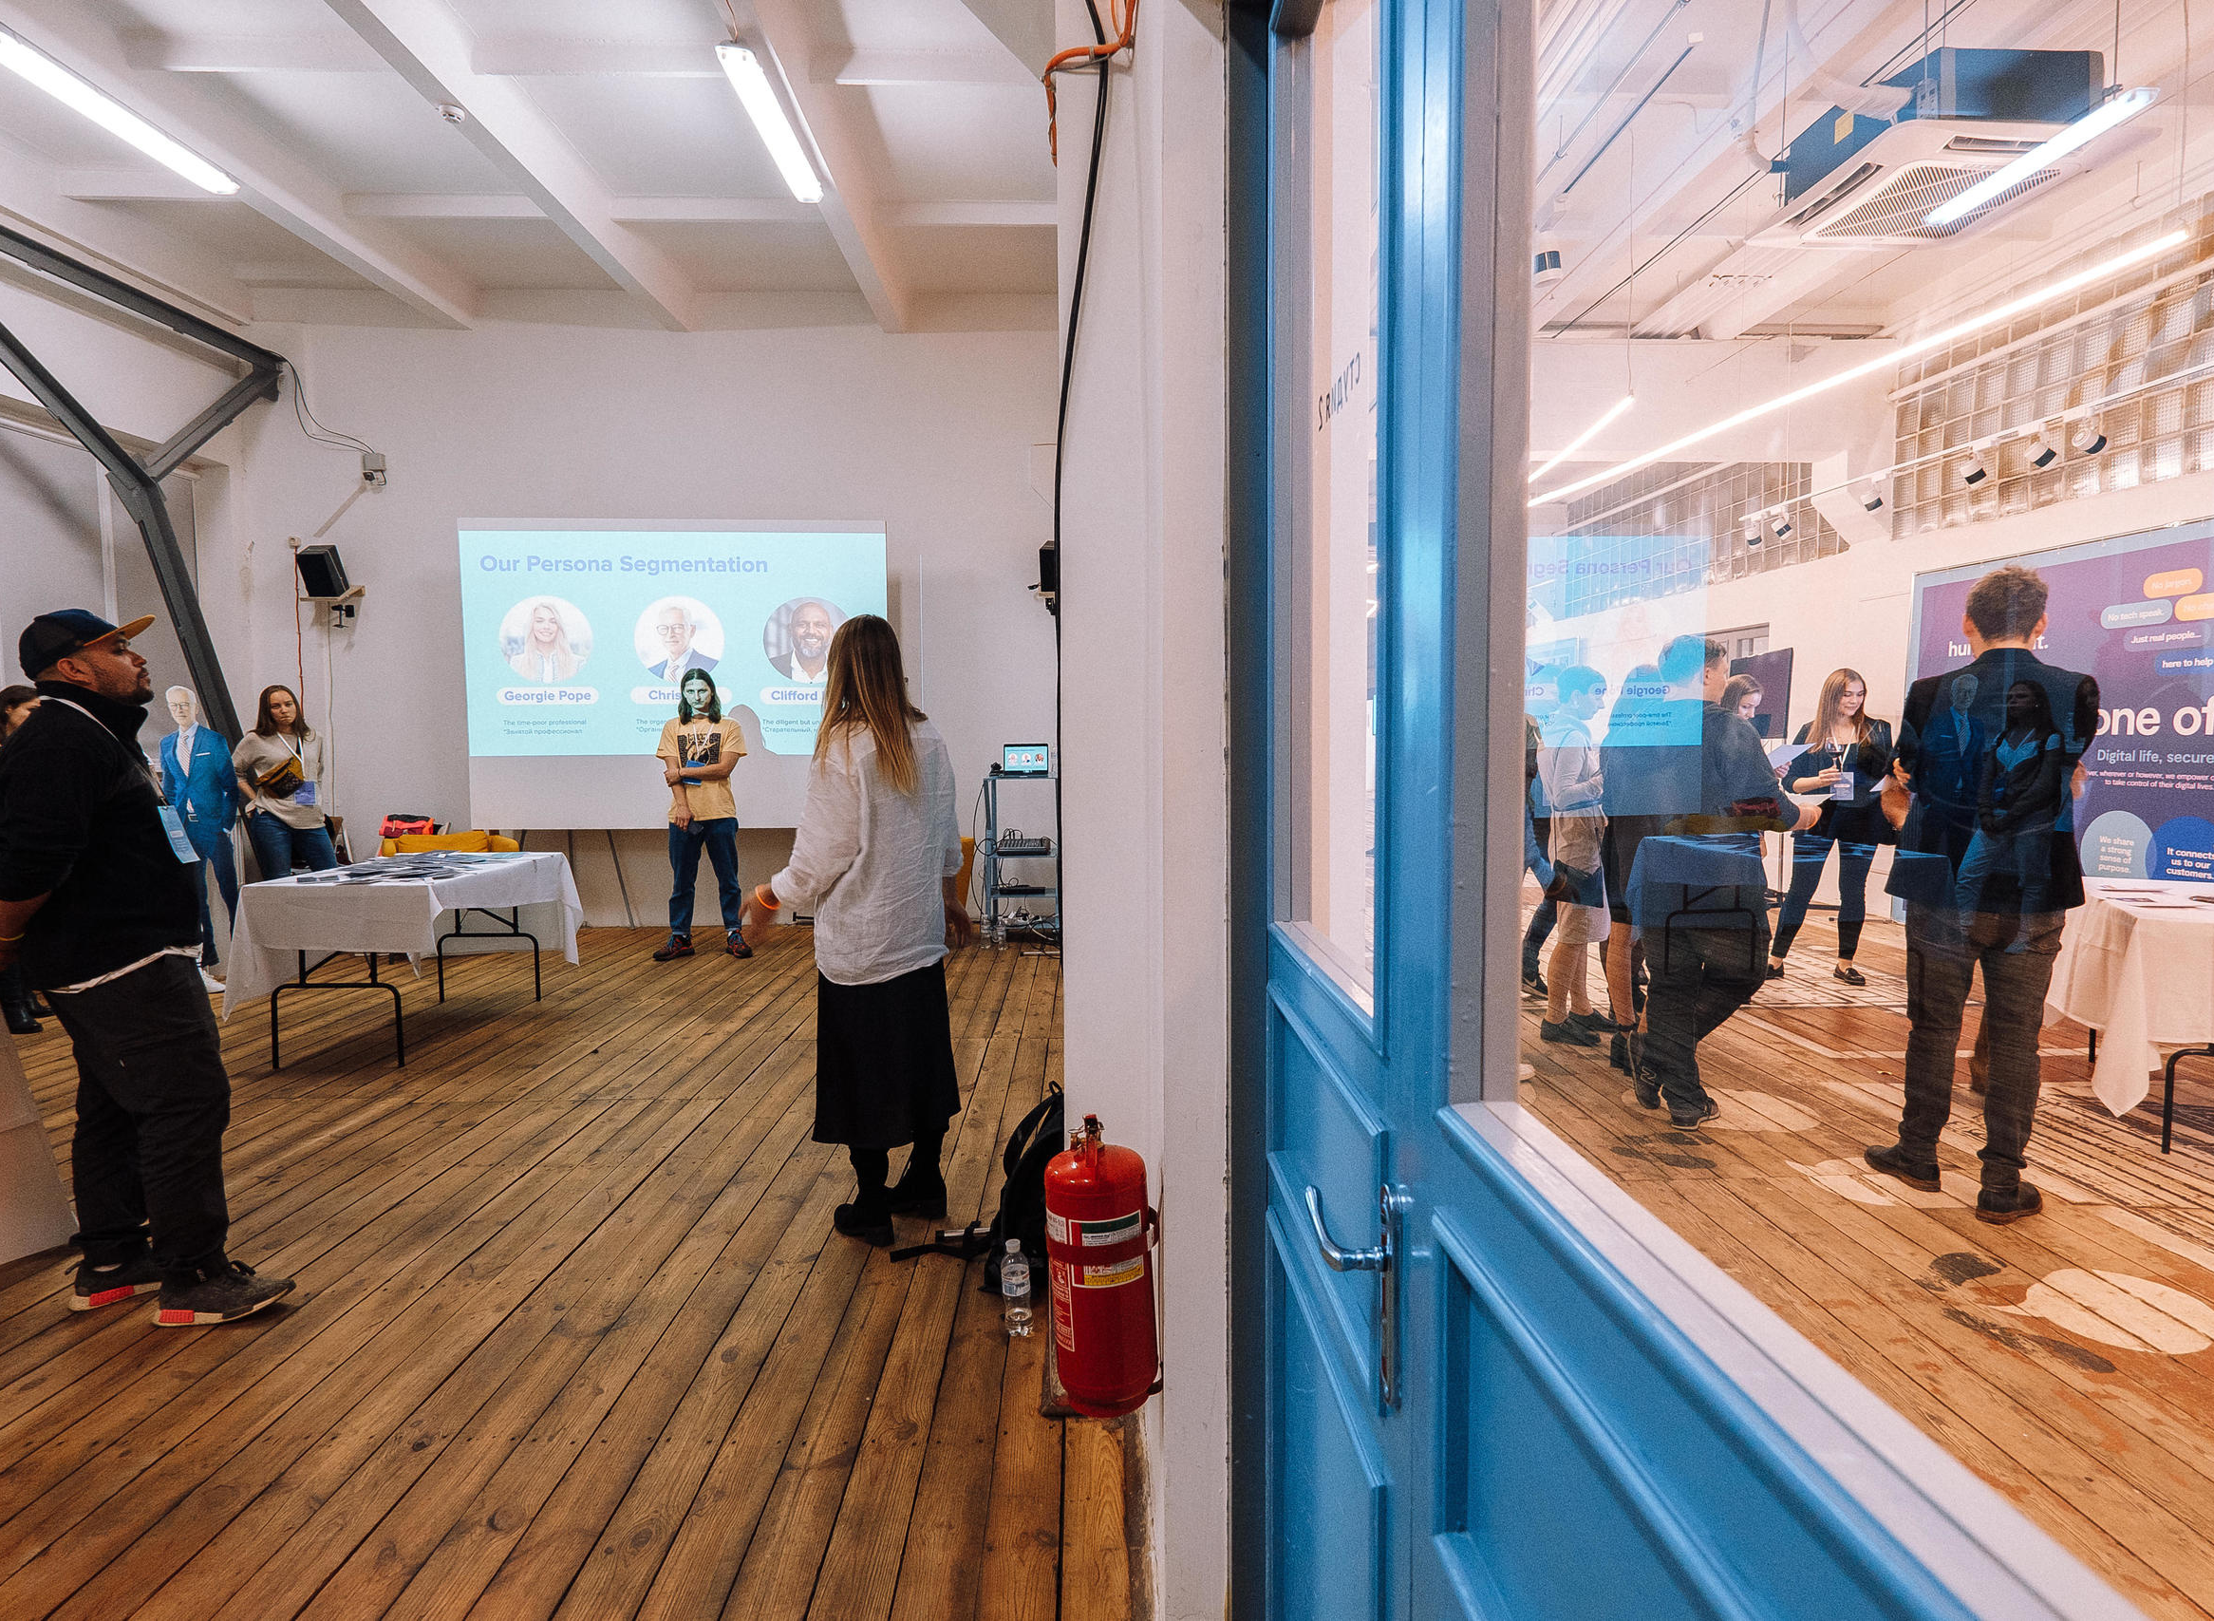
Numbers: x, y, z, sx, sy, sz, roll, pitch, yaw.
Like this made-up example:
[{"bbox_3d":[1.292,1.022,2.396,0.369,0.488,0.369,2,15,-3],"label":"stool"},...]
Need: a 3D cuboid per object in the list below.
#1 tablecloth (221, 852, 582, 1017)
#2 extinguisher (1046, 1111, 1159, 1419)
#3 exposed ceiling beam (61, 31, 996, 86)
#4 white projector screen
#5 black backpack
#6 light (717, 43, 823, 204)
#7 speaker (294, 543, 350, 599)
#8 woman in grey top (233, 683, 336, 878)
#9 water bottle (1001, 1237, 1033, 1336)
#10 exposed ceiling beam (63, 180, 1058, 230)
[{"bbox_3d":[-3.184,0.520,4.761,0.870,0.520,1.320,0,4,-3],"label":"tablecloth"},{"bbox_3d":[-0.013,0.702,1.558,0.150,0.440,0.150,-4,4,0],"label":"extinguisher"},{"bbox_3d":[-2.320,-3.372,4.566,4.103,0.140,0.090,0,4,-1],"label":"exposed ceiling beam"},{"bbox_3d":[-2.986,-0.928,7.018,2.922,2.126,0.050,0,4,-1],"label":"white projector screen"},{"bbox_3d":[-0.196,0.924,2.557,0.260,0.460,0.300,1,4,14],"label":"black backpack"},{"bbox_3d":[-1.513,-3.117,4.665,0.130,0.085,1.180,0,4,-1],"label":"light"},{"bbox_3d":[-5.388,-1.645,6.973,0.190,0.300,0.180,-1,33,-13],"label":"speaker"},{"bbox_3d":[-4.574,0.129,5.640,0.330,1.670,0.480,3,5,40],"label":"woman in grey top"},{"bbox_3d":[-0.214,1.123,2.392,0.066,0.224,0.066,-3,4,-1],"label":"water bottle"},{"bbox_3d":[-3.011,-3.474,5.893,5.632,0.140,0.090,0,4,-1],"label":"exposed ceiling beam"}]

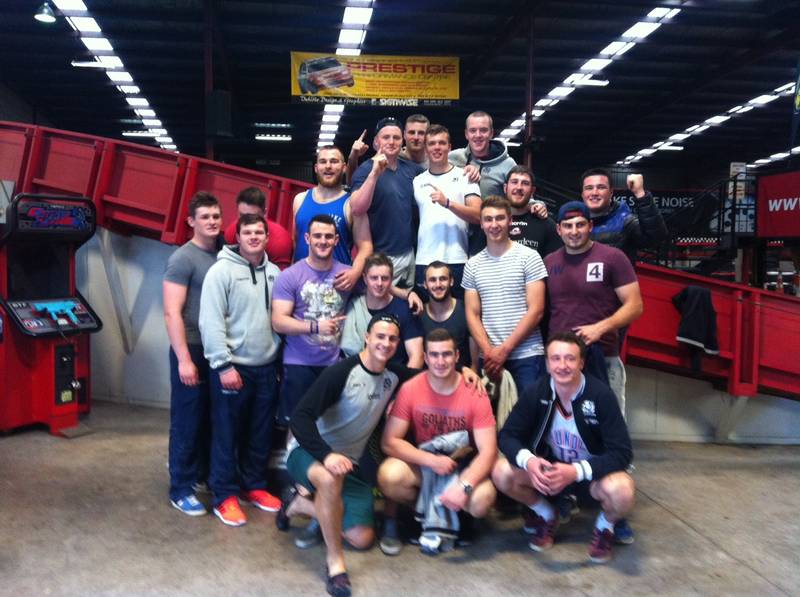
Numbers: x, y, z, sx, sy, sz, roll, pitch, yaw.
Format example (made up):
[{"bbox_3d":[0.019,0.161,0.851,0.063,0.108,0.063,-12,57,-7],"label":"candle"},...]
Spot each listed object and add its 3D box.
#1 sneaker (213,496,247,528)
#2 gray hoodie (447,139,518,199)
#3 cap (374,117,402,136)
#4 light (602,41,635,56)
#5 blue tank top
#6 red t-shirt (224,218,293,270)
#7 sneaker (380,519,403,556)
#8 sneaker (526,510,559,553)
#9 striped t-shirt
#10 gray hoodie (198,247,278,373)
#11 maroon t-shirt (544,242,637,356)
[{"bbox_3d":[-1.012,1.250,4.800,0.115,0.120,0.310,-1,3,-27],"label":"sneaker"},{"bbox_3d":[0.577,-0.736,5.450,0.580,0.680,0.330,0,3,7],"label":"gray hoodie"},{"bbox_3d":[-0.074,-1.150,5.400,0.180,0.140,0.260,0,3,-3],"label":"cap"},{"bbox_3d":[6.480,-7.416,24.000,0.660,0.100,1.050,0,3,-8],"label":"light"},{"bbox_3d":[-0.495,-0.360,5.150,0.400,0.700,0.280,0,3,-6],"label":"blue tank top"},{"bbox_3d":[-0.963,-0.200,5.450,0.500,0.680,0.280,0,3,-3],"label":"red t-shirt"},{"bbox_3d":[-0.042,1.248,4.306,0.115,0.120,0.300,0,3,3],"label":"sneaker"},{"bbox_3d":[0.771,1.241,4.346,0.115,0.130,0.300,1,3,11],"label":"sneaker"},{"bbox_3d":[0.618,0.008,4.740,0.500,0.690,0.280,0,3,10],"label":"striped t-shirt"},{"bbox_3d":[-0.934,0.054,4.820,0.520,0.740,0.330,-1,3,-21],"label":"gray hoodie"},{"bbox_3d":[1.100,0.010,4.700,0.560,0.680,0.320,1,3,19],"label":"maroon t-shirt"}]

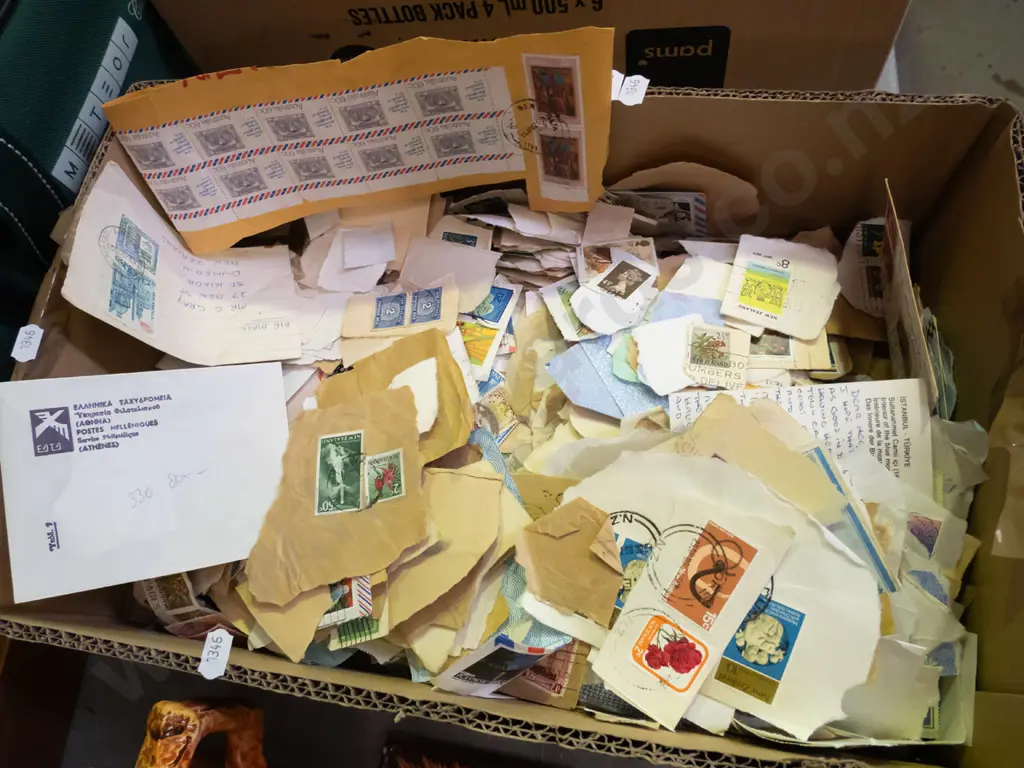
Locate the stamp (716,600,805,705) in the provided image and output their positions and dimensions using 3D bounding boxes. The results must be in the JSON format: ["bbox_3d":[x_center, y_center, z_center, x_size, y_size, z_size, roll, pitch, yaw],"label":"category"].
[{"bbox_3d":[0.103,0.110,0.296,0.025,0.001,0.040,22,83,13],"label":"stamp"}]

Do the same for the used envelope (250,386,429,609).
[{"bbox_3d":[-0.089,0.055,0.355,0.096,0.007,0.101,-13,66,7],"label":"used envelope"}]

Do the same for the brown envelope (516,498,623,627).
[{"bbox_3d":[0.029,0.076,0.316,0.052,0.004,0.048,24,79,11],"label":"brown envelope"}]

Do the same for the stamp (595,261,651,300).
[{"bbox_3d":[0.059,-0.054,0.370,0.018,0.001,0.022,33,64,28],"label":"stamp"}]

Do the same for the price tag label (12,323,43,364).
[{"bbox_3d":[-0.223,-0.019,0.328,0.013,0.001,0.019,7,72,11],"label":"price tag label"}]

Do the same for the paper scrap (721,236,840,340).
[{"bbox_3d":[0.129,-0.046,0.338,0.051,0.002,0.049,16,74,14],"label":"paper scrap"}]

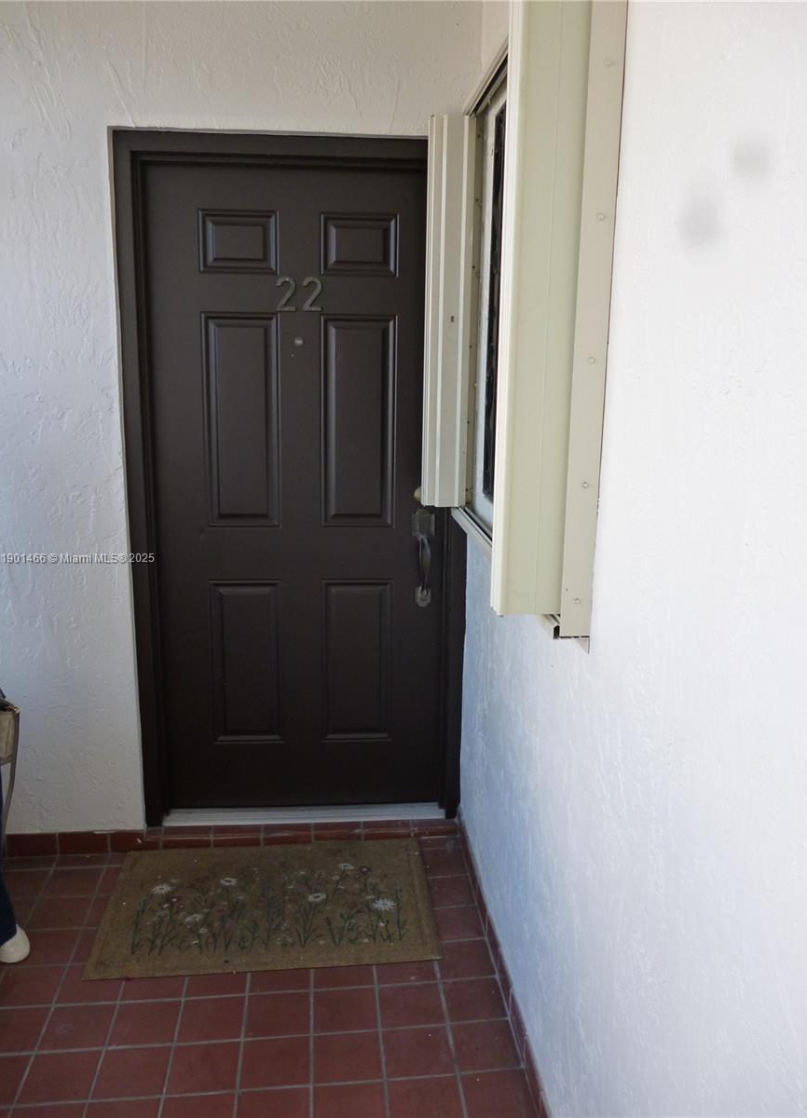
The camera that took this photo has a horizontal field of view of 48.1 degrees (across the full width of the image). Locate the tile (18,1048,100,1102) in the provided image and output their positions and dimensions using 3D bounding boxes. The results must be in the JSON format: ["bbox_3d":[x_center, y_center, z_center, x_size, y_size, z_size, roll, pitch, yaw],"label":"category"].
[{"bbox_3d":[-0.746,1.135,1.974,0.149,0.012,0.149,-1,12,-6],"label":"tile"}]

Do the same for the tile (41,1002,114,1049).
[{"bbox_3d":[-0.762,1.105,2.124,0.150,0.013,0.150,-1,12,-6],"label":"tile"}]

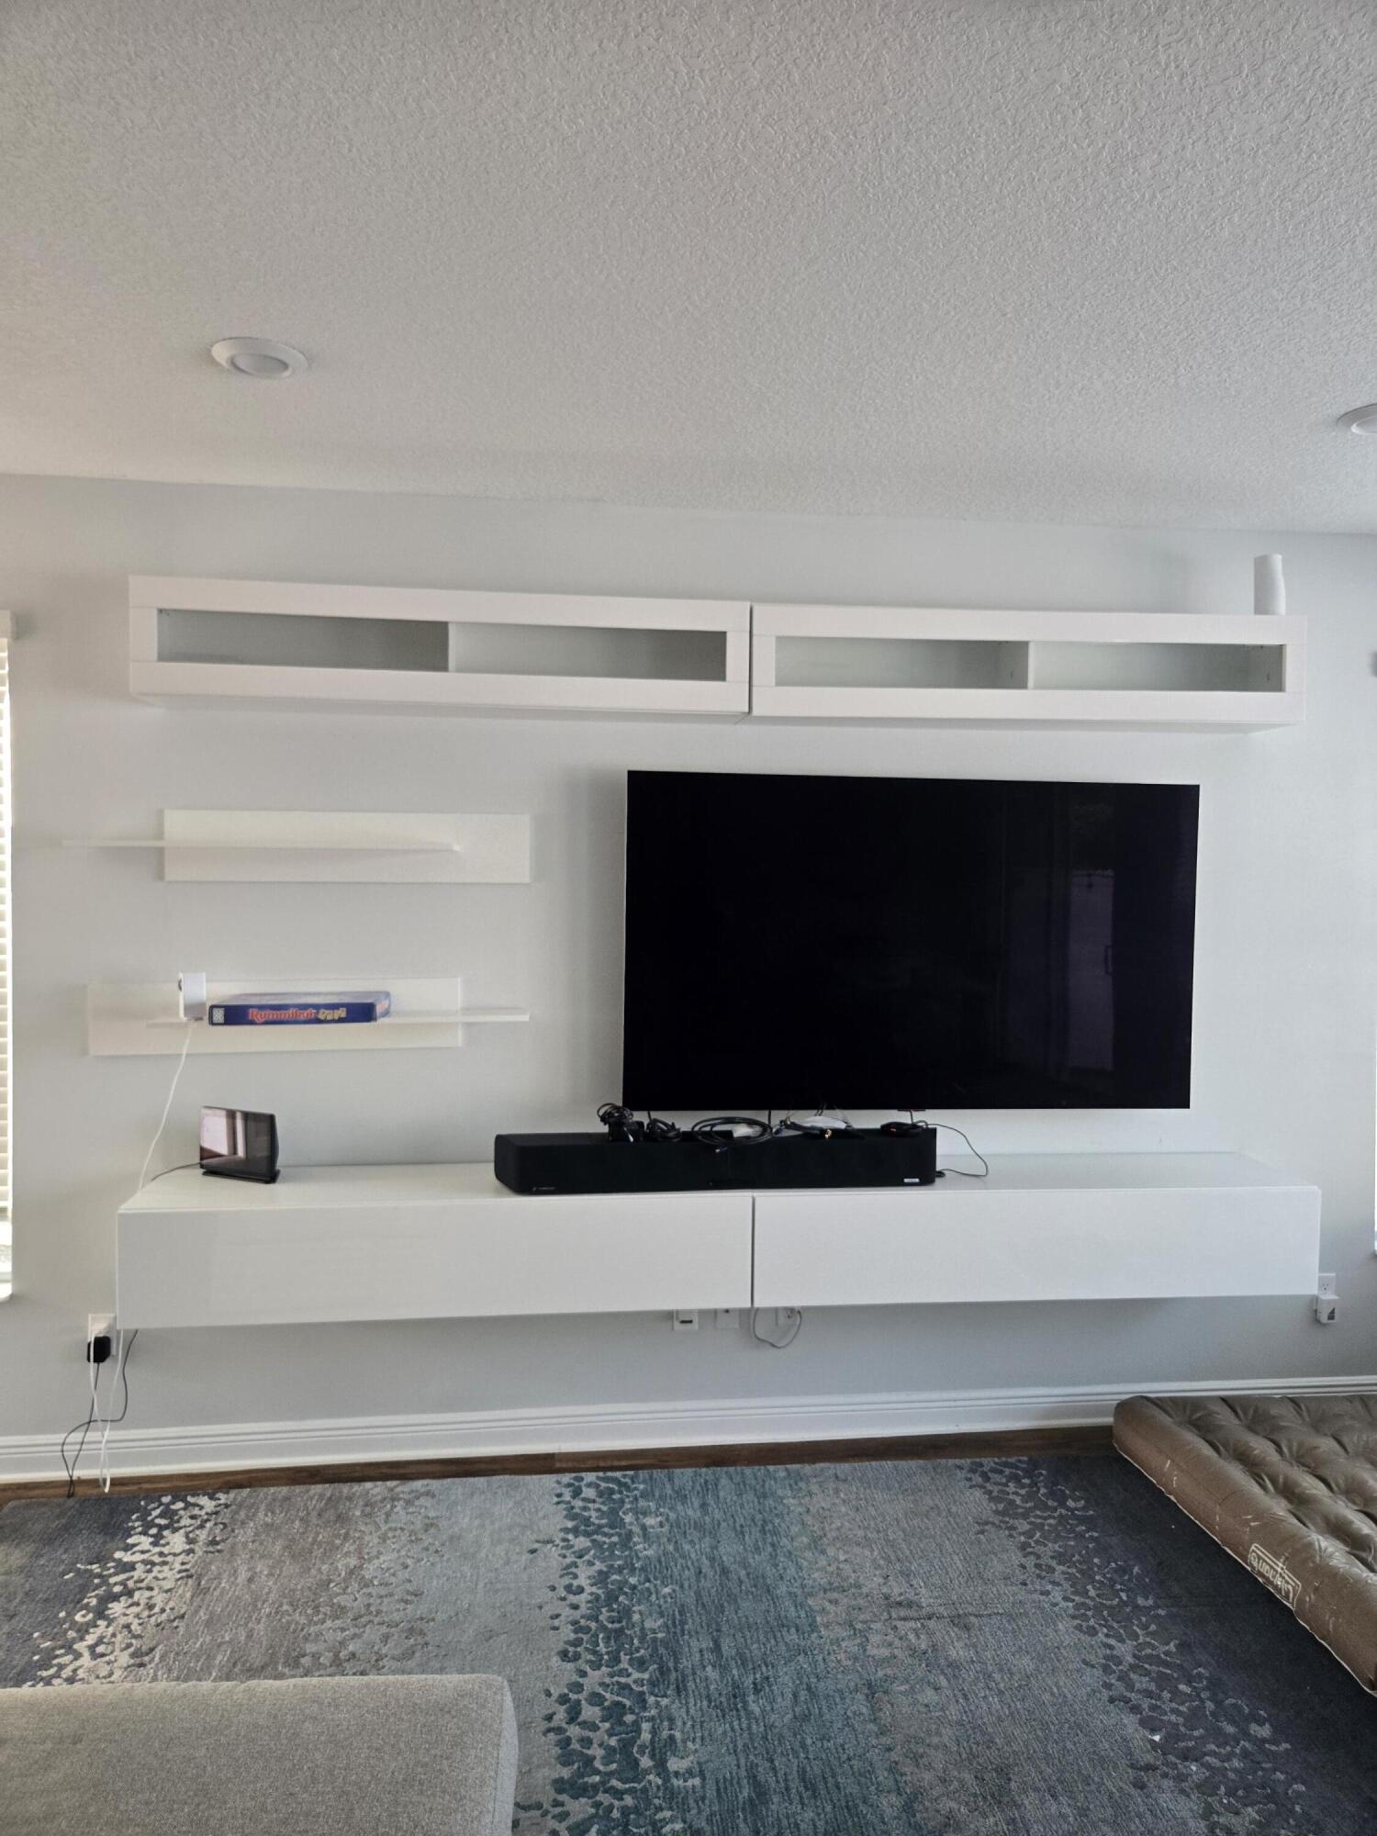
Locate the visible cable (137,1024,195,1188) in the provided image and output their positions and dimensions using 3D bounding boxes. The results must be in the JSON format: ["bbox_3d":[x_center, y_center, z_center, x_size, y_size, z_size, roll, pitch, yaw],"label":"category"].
[{"bbox_3d":[-1.419,0.515,3.313,0.161,0.474,0.120,0,2,-6],"label":"visible cable"}]

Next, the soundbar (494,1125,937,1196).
[{"bbox_3d":[0.102,0.660,3.342,1.257,0.134,0.171,0,2,-6],"label":"soundbar"}]

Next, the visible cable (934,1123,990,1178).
[{"bbox_3d":[0.772,0.656,3.439,0.154,0.146,0.100,0,2,-6],"label":"visible cable"}]

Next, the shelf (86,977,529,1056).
[{"bbox_3d":[-1.050,0.283,3.372,1.218,0.198,0.200,0,2,-6],"label":"shelf"}]

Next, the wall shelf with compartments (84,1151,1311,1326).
[{"bbox_3d":[0.140,0.876,3.418,3.191,0.304,0.407,0,2,-6],"label":"wall shelf with compartments"}]

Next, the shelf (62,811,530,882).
[{"bbox_3d":[-1.045,-0.196,3.354,1.209,0.197,0.200,0,2,-6],"label":"shelf"}]

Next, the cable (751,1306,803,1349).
[{"bbox_3d":[0.265,1.208,3.599,0.150,0.129,0.060,0,2,-6],"label":"cable"}]

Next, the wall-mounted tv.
[{"bbox_3d":[0.666,0.077,3.586,1.704,0.968,0.050,0,2,-6],"label":"wall-mounted tv"}]

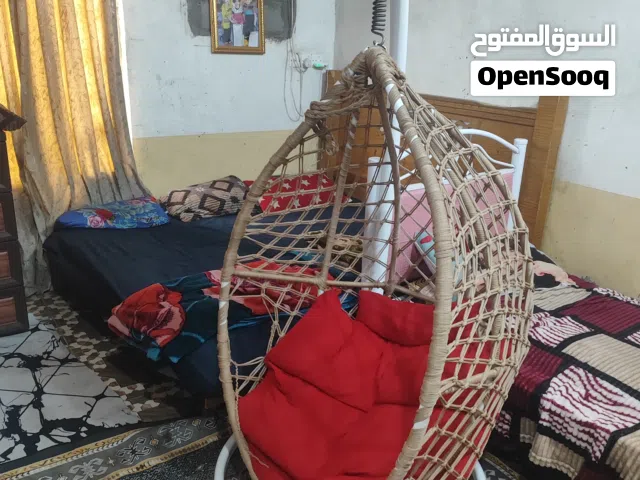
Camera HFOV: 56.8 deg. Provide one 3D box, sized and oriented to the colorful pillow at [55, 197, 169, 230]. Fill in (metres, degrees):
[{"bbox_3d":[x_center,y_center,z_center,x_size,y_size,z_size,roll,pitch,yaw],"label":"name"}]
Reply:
[{"bbox_3d":[-1.264,-0.173,3.646,0.620,0.130,0.380,-5,20,-19],"label":"colorful pillow"}]

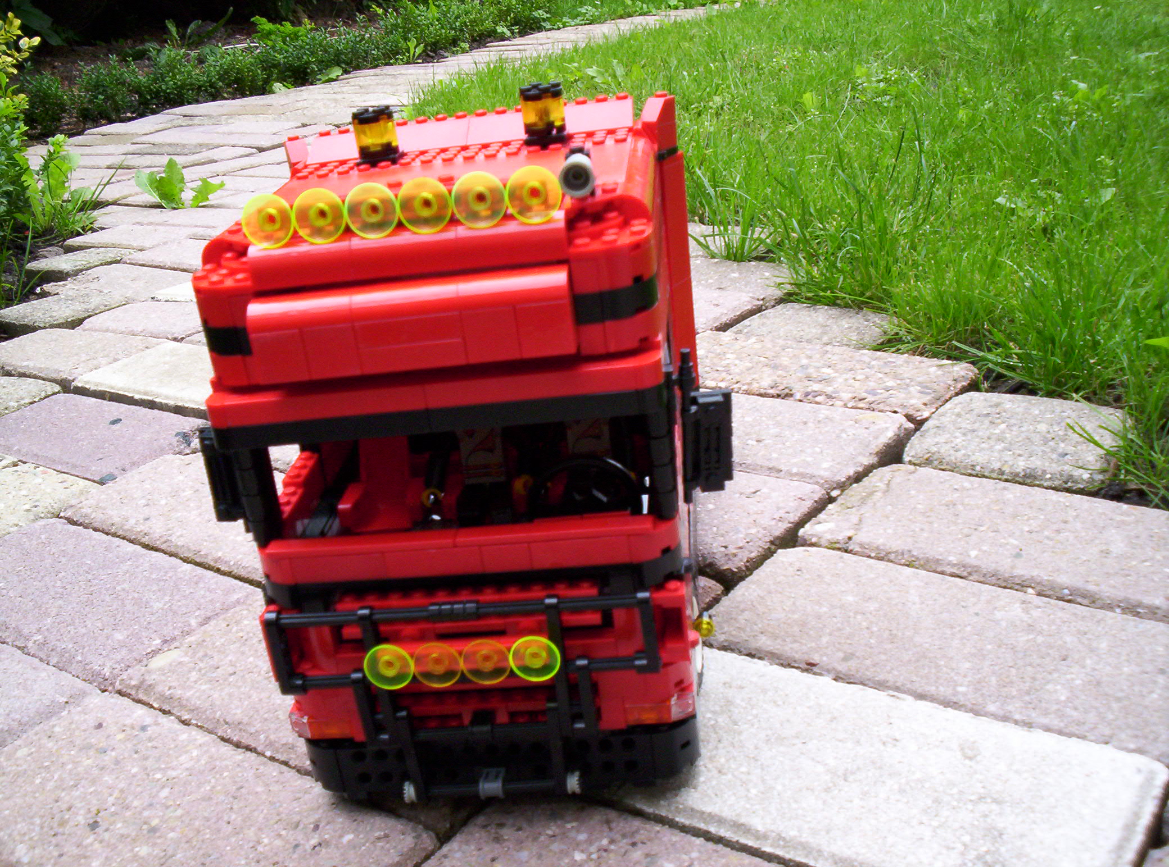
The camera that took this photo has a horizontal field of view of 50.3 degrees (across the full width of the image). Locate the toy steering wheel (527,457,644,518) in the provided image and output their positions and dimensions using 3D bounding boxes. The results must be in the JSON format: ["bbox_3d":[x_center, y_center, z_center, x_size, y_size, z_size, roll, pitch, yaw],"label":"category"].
[{"bbox_3d":[0.001,0.025,0.409,0.038,0.038,0.010,-4,20,8],"label":"toy steering wheel"}]

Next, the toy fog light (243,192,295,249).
[{"bbox_3d":[-0.093,-0.063,0.370,0.016,0.016,0.006,-4,5,8],"label":"toy fog light"}]

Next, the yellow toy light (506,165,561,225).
[{"bbox_3d":[-0.014,-0.069,0.359,0.016,0.016,0.006,-4,5,8],"label":"yellow toy light"}]

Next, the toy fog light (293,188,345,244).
[{"bbox_3d":[-0.077,-0.064,0.368,0.016,0.016,0.006,-4,5,8],"label":"toy fog light"}]

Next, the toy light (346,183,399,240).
[{"bbox_3d":[-0.062,-0.065,0.365,0.016,0.016,0.006,-4,5,8],"label":"toy light"}]

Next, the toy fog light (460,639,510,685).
[{"bbox_3d":[-0.031,0.072,0.399,0.016,0.016,0.006,-4,18,8],"label":"toy fog light"}]

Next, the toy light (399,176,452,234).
[{"bbox_3d":[-0.046,-0.066,0.363,0.016,0.016,0.006,-4,5,8],"label":"toy light"}]

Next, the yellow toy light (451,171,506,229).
[{"bbox_3d":[-0.030,-0.068,0.361,0.016,0.016,0.006,-4,5,8],"label":"yellow toy light"}]

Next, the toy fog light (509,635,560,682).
[{"bbox_3d":[-0.015,0.071,0.396,0.016,0.016,0.006,-4,18,8],"label":"toy fog light"}]

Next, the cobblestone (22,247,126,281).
[{"bbox_3d":[-0.647,-0.201,1.615,0.108,0.050,0.108,5,23,30],"label":"cobblestone"}]

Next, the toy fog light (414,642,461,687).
[{"bbox_3d":[-0.047,0.074,0.401,0.016,0.016,0.006,-4,18,8],"label":"toy fog light"}]

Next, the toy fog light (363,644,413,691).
[{"bbox_3d":[-0.063,0.075,0.403,0.016,0.016,0.006,-4,18,8],"label":"toy fog light"}]

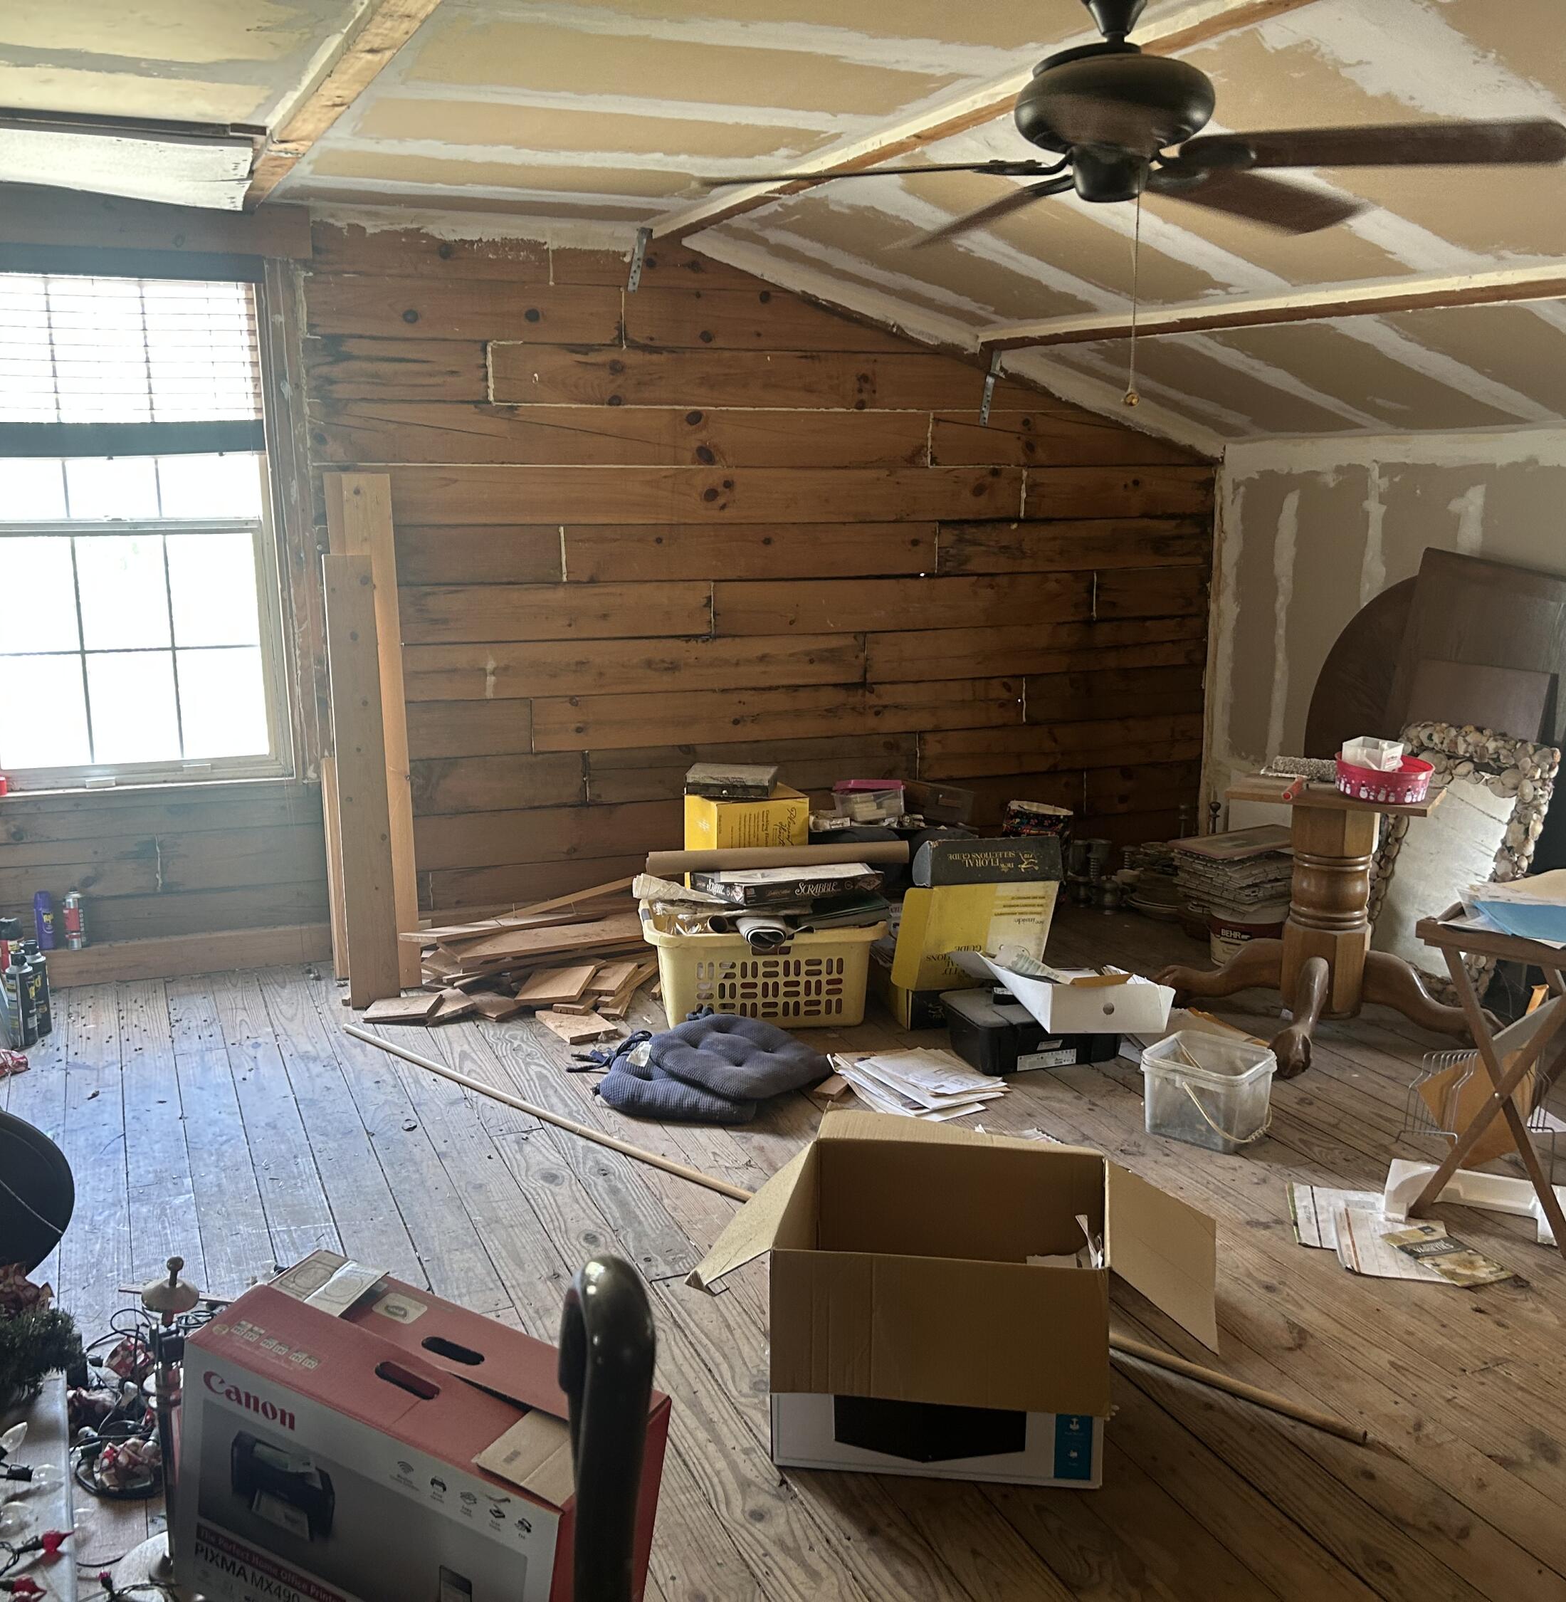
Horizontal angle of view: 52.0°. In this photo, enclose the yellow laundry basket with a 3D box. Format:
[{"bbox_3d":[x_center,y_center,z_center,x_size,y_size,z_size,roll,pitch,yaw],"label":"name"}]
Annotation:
[{"bbox_3d":[-0.059,0.455,4.589,0.660,0.260,0.450,-1,11,-1],"label":"yellow laundry basket"}]

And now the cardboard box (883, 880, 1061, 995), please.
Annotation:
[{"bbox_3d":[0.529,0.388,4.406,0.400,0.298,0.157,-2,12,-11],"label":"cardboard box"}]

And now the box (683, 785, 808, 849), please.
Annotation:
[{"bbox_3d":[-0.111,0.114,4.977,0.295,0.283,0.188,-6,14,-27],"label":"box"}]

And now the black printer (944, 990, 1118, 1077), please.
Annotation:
[{"bbox_3d":[0.661,0.616,4.344,0.430,0.140,0.310,-4,12,-17],"label":"black printer"}]

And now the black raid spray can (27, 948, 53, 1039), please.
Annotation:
[{"bbox_3d":[-2.033,0.518,4.365,0.067,0.250,0.067,-4,12,-19],"label":"black raid spray can"}]

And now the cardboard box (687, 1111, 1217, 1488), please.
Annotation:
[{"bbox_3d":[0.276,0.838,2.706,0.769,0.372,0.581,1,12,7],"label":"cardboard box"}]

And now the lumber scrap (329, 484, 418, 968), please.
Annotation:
[{"bbox_3d":[-1.225,-0.211,4.793,0.185,1.547,0.030,-3,-2,-20],"label":"lumber scrap"}]

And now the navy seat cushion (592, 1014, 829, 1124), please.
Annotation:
[{"bbox_3d":[-0.158,0.655,3.974,0.465,0.115,0.430,4,12,22],"label":"navy seat cushion"}]

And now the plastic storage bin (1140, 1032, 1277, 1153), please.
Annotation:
[{"bbox_3d":[0.981,0.670,3.701,0.238,0.182,0.232,10,15,40],"label":"plastic storage bin"}]

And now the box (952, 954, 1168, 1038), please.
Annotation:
[{"bbox_3d":[0.783,0.496,4.238,0.377,0.141,0.330,0,12,0],"label":"box"}]

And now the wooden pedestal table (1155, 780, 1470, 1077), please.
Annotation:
[{"bbox_3d":[1.552,0.298,4.547,0.714,0.659,0.714,-5,13,-22],"label":"wooden pedestal table"}]

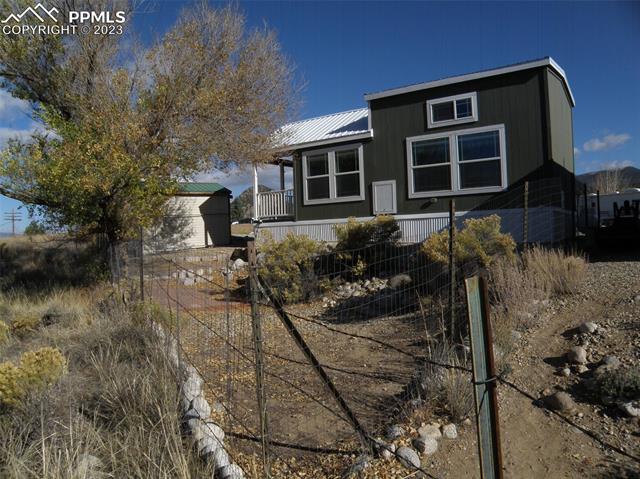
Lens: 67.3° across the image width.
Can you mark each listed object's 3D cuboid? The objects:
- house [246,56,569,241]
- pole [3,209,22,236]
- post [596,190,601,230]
[{"bbox_3d":[2.990,-2.300,16.400,9.900,4.850,5.000,-2,0,35],"label":"house"},{"bbox_3d":[-57.500,-2.400,90.000,3.200,6.500,0.300,-2,0,-33],"label":"pole"},{"bbox_3d":[7.550,-0.660,13.000,0.060,1.350,0.060,-2,0,37],"label":"post"}]

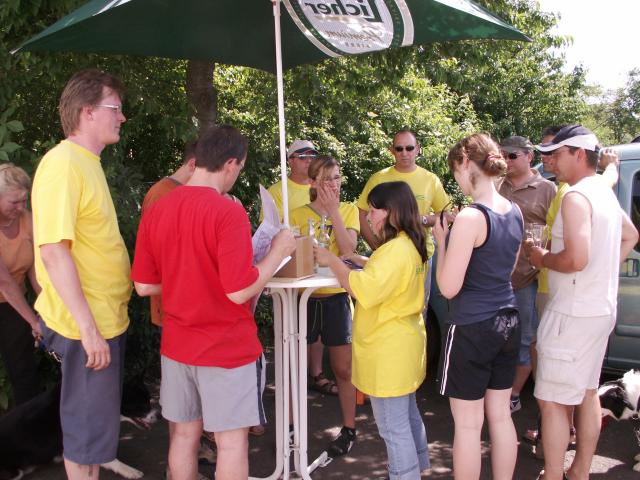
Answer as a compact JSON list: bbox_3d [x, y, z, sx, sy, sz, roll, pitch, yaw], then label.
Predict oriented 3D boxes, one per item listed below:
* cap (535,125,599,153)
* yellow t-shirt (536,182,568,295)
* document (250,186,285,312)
[{"bbox_3d":[1.139,-0.467,2.991,0.280,0.140,0.180,1,5,20],"label":"cap"},{"bbox_3d":[1.477,-0.009,3.800,0.500,0.680,0.340,5,8,41],"label":"yellow t-shirt"},{"bbox_3d":[-0.264,0.037,2.820,0.320,0.520,0.140,2,6,20],"label":"document"}]

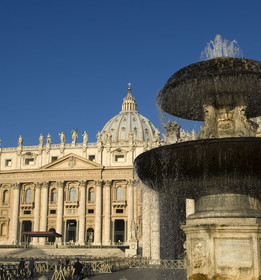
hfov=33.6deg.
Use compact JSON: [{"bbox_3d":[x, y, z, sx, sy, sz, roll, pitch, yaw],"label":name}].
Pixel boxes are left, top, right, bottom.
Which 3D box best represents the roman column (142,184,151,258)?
[{"bbox_3d":[2.730,14.028,73.255,1.500,12.800,1.500,-3,-15,11],"label":"roman column"}]

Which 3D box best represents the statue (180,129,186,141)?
[{"bbox_3d":[25.400,-2.239,203.767,2.400,5.700,2.200,-3,-15,11],"label":"statue"}]

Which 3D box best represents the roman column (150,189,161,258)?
[{"bbox_3d":[4.103,13.862,72.198,1.600,12.800,1.600,-3,-15,11],"label":"roman column"}]

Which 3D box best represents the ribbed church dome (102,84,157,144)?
[{"bbox_3d":[-0.482,-20.893,361.356,46.000,53.000,46.000,-3,-15,11],"label":"ribbed church dome"}]

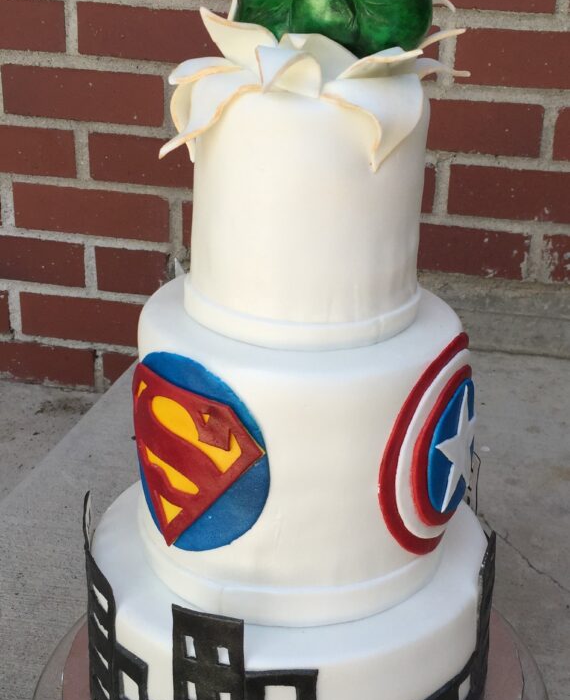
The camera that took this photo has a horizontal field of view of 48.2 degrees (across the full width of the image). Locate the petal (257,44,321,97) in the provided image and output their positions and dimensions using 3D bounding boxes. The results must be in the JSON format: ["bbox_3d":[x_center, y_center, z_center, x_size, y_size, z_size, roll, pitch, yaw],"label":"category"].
[{"bbox_3d":[0.003,-0.123,0.277,0.026,0.021,0.019,5,23,8],"label":"petal"}]

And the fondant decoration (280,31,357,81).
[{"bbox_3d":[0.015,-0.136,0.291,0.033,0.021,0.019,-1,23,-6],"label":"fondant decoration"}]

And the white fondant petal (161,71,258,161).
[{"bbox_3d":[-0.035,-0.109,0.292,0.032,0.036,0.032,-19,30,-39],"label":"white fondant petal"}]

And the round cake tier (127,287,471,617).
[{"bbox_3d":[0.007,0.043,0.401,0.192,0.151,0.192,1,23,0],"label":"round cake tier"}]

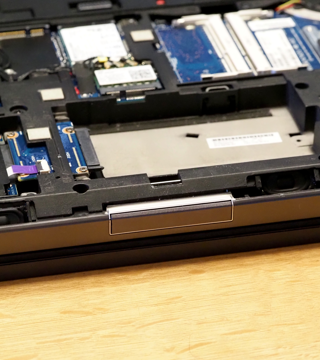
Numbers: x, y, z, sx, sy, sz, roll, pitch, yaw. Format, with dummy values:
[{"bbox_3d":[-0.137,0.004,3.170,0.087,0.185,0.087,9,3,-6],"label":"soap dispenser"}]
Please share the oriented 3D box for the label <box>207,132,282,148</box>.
[{"bbox_3d":[0.040,-0.018,0.785,0.035,0.001,0.010,-6,28,-8],"label":"label"}]

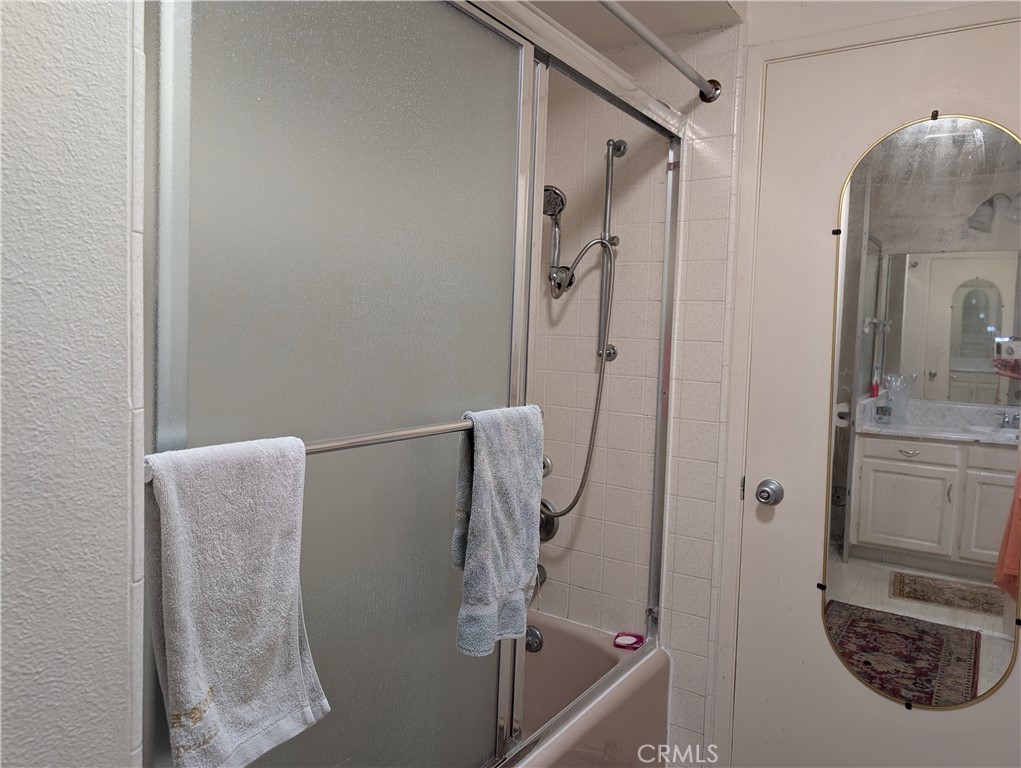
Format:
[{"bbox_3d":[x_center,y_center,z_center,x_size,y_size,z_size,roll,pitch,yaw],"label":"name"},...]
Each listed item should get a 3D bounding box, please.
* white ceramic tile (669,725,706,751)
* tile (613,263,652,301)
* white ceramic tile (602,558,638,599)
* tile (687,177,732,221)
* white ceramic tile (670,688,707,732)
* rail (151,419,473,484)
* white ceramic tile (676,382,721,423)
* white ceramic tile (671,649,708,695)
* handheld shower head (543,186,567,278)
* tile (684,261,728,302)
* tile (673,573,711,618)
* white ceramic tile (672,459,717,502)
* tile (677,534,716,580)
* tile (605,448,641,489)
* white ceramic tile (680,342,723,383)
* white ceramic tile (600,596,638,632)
[{"bbox_3d":[0.493,1.028,2.010,0.108,0.108,0.010,4,4,33],"label":"white ceramic tile"},{"bbox_3d":[0.345,-0.289,2.030,0.108,0.107,0.009,4,5,36],"label":"tile"},{"bbox_3d":[0.322,0.573,2.089,0.108,0.107,0.009,4,5,36],"label":"white ceramic tile"},{"bbox_3d":[0.541,-0.498,1.915,0.108,0.108,0.010,4,4,33],"label":"tile"},{"bbox_3d":[0.493,0.910,1.983,0.108,0.107,0.009,4,5,36],"label":"white ceramic tile"},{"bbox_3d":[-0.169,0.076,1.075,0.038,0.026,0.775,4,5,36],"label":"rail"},{"bbox_3d":[0.516,0.047,1.924,0.108,0.107,0.009,4,5,36],"label":"white ceramic tile"},{"bbox_3d":[0.500,0.810,1.996,0.108,0.108,0.010,4,4,33],"label":"white ceramic tile"},{"bbox_3d":[0.122,-0.448,2.093,0.092,0.270,0.075,4,4,28],"label":"handheld shower head"},{"bbox_3d":[0.534,-0.280,1.928,0.108,0.108,0.010,4,4,33],"label":"tile"},{"bbox_3d":[0.507,0.592,1.983,0.108,0.108,0.010,4,4,33],"label":"tile"},{"bbox_3d":[0.518,0.266,1.967,0.108,0.108,0.009,4,4,34],"label":"white ceramic tile"},{"bbox_3d":[0.511,0.485,1.981,0.108,0.108,0.009,4,4,34],"label":"tile"},{"bbox_3d":[0.334,0.252,2.081,0.108,0.108,0.010,4,4,33],"label":"tile"},{"bbox_3d":[0.528,-0.062,1.942,0.108,0.108,0.010,4,4,33],"label":"white ceramic tile"},{"bbox_3d":[0.320,0.680,2.097,0.108,0.107,0.009,4,5,36],"label":"white ceramic tile"}]

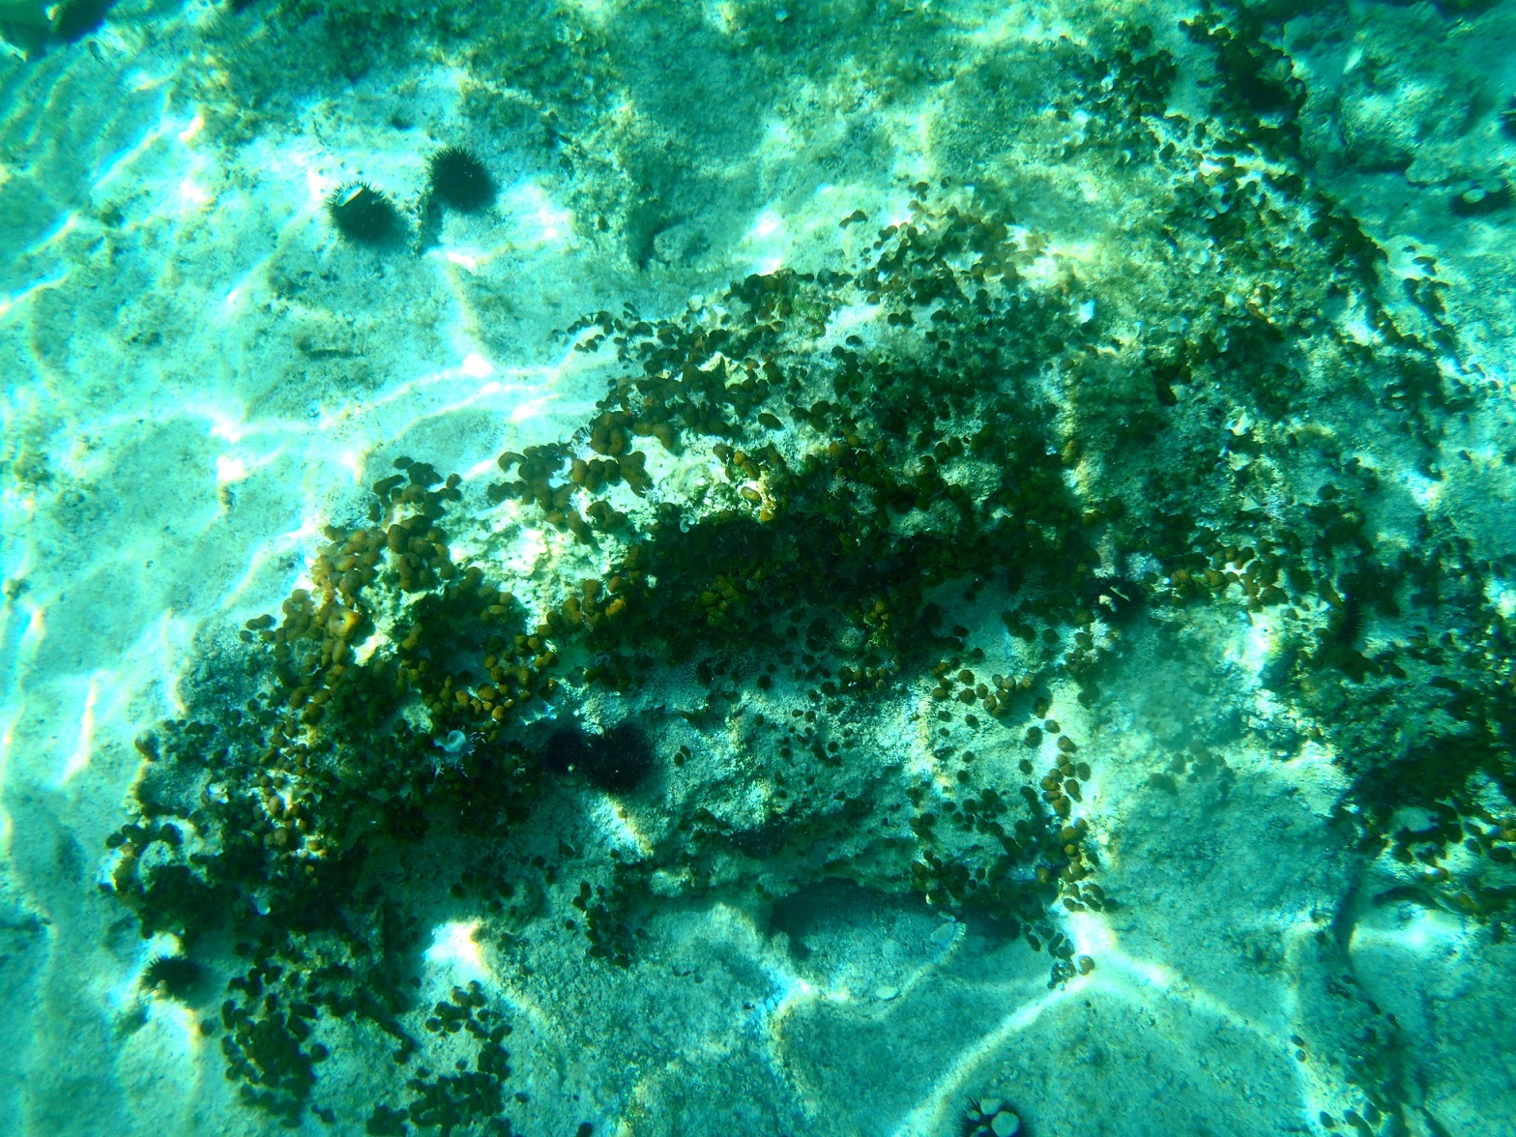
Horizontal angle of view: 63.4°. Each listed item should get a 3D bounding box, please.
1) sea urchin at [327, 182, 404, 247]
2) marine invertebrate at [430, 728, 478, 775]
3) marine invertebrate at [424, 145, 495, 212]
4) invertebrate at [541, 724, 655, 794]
[{"bbox_3d":[-0.568,-0.515,1.780,0.105,0.060,0.100,0,63,0],"label":"sea urchin"},{"bbox_3d":[-0.377,0.227,1.520,0.056,0.042,0.052,0,63,0],"label":"marine invertebrate"},{"bbox_3d":[-0.436,-0.573,1.800,0.097,0.060,0.097,0,63,0],"label":"marine invertebrate"},{"bbox_3d":[-0.200,0.236,1.530,0.142,0.060,0.088,0,63,0],"label":"invertebrate"}]

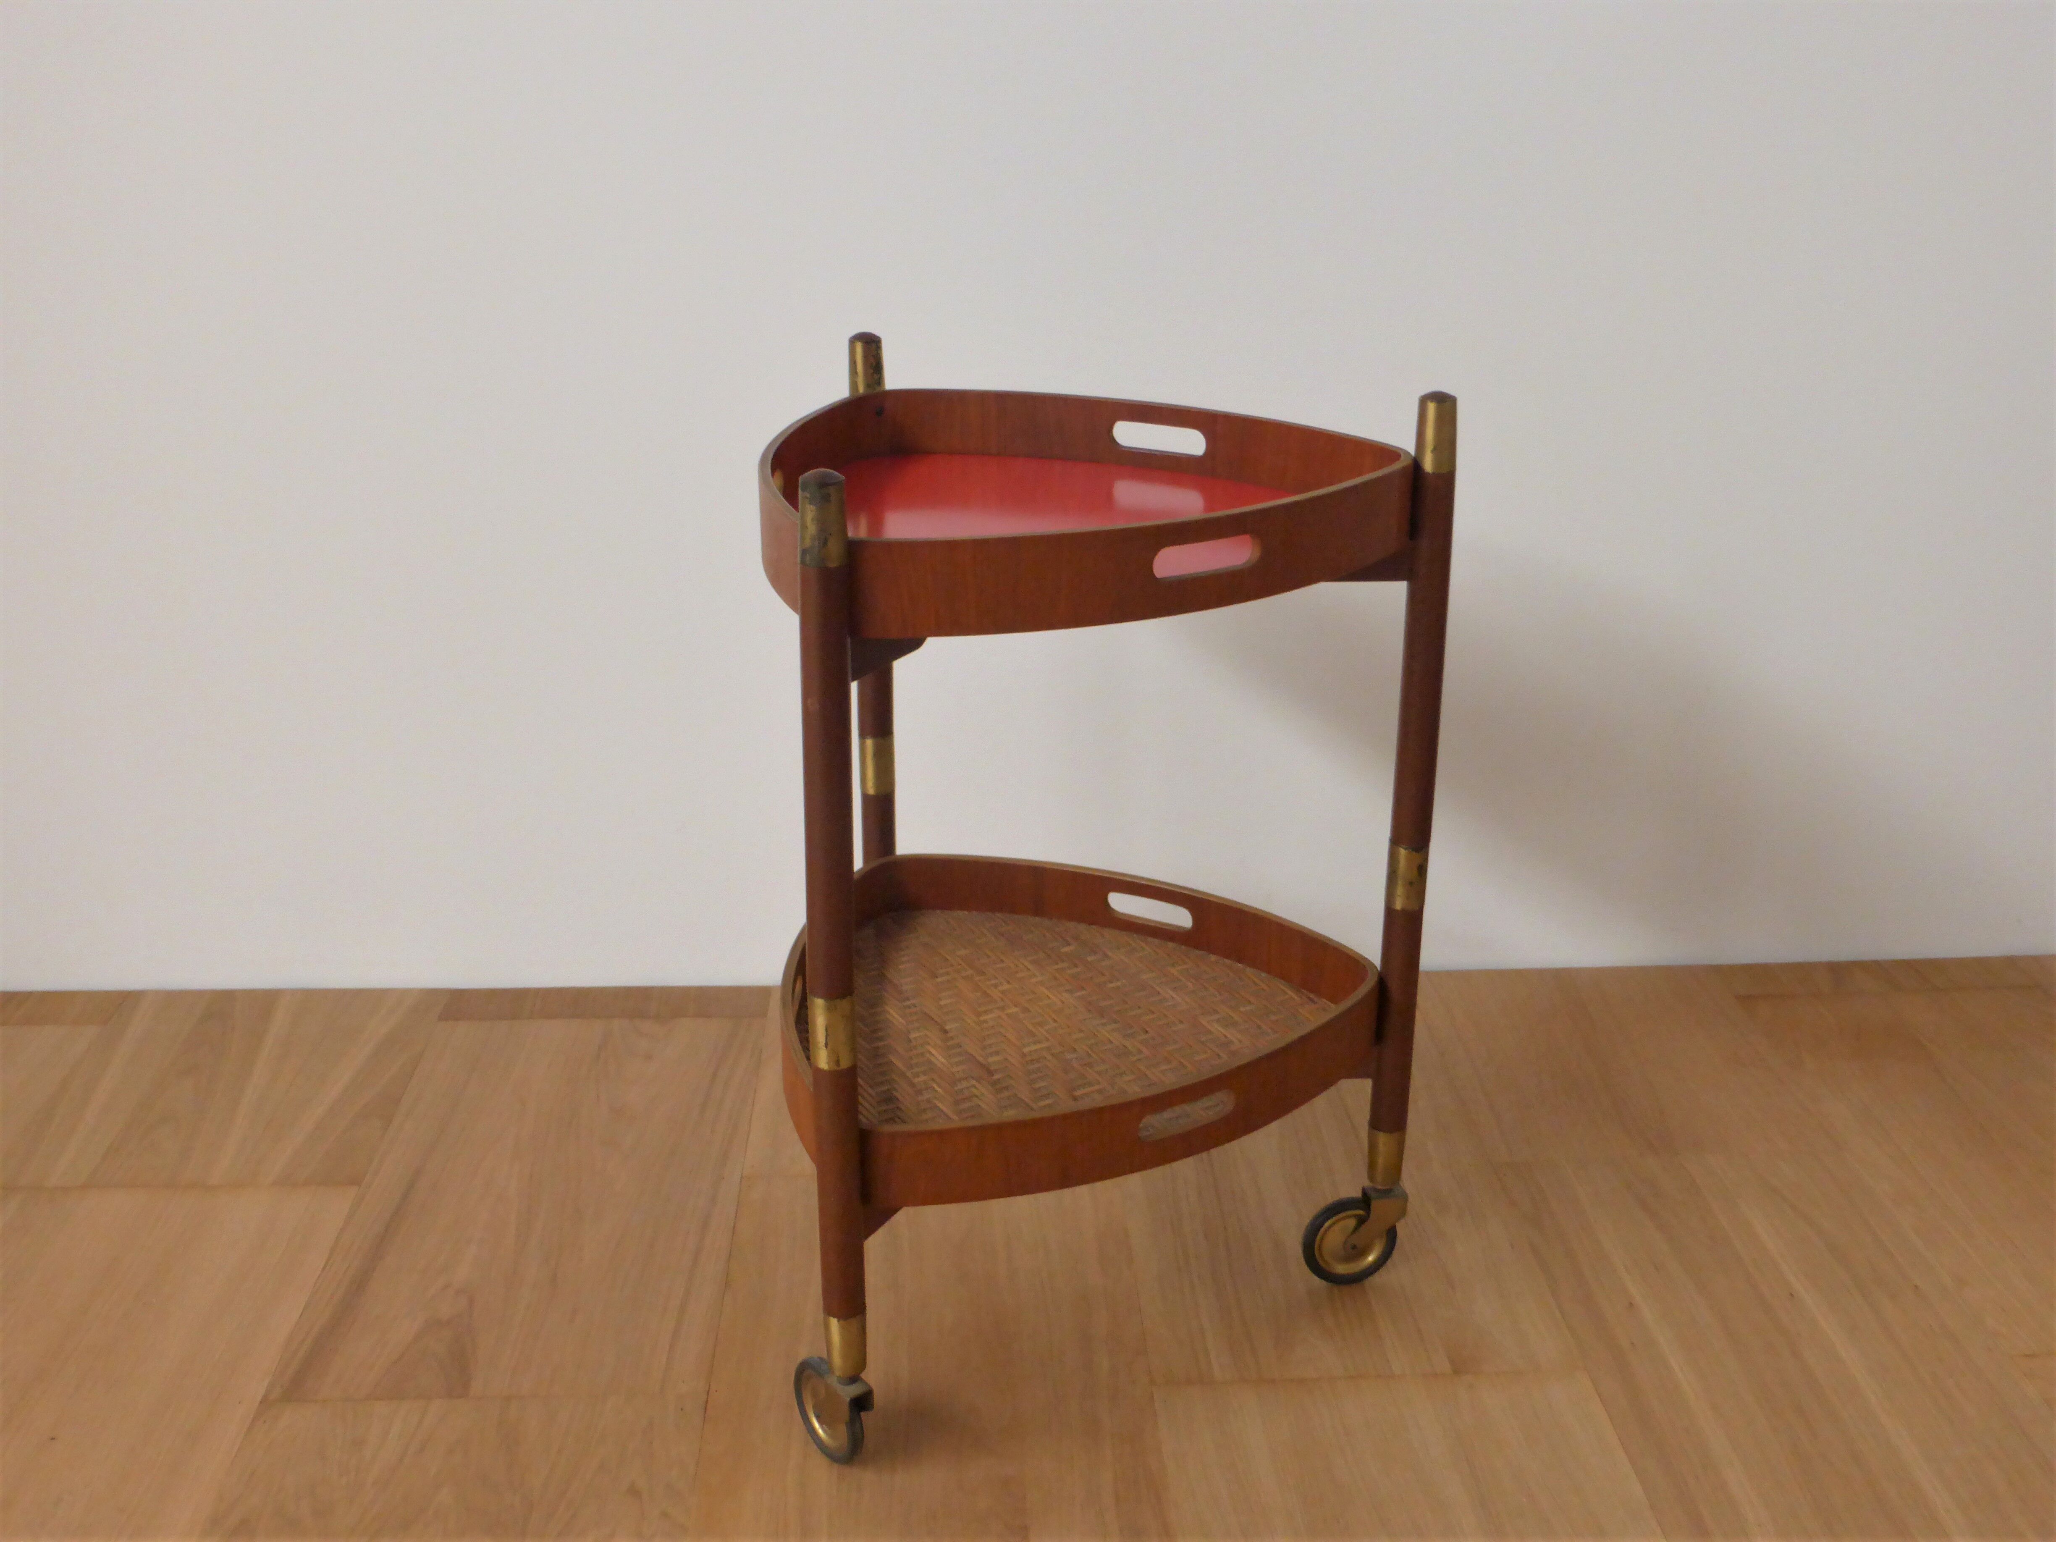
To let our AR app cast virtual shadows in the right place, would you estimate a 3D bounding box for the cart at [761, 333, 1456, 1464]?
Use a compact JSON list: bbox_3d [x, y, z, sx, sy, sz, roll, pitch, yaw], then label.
[{"bbox_3d":[0.056,0.069,1.513,0.474,0.691,0.490,0,21,-1],"label":"cart"}]

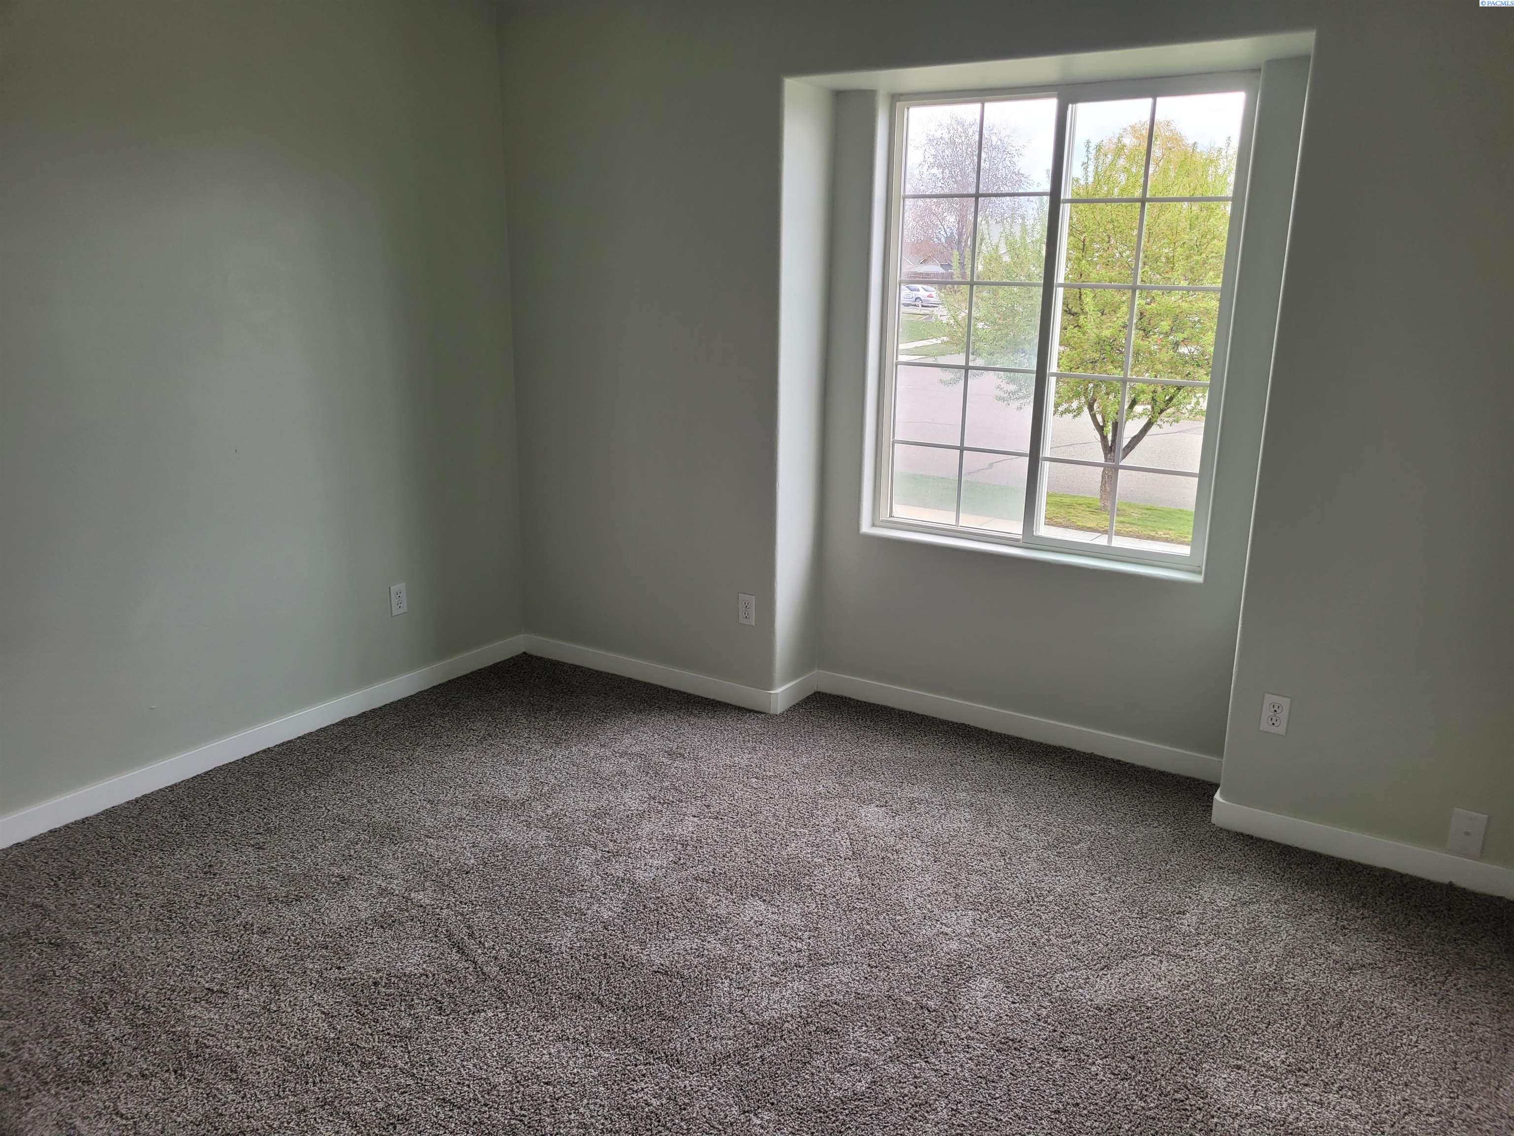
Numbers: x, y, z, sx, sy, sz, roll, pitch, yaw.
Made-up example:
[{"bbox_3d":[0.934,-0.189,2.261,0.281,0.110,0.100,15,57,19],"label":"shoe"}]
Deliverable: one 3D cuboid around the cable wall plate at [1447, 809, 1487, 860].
[{"bbox_3d":[1.910,0.712,3.053,0.077,0.122,0.010,10,17,31],"label":"cable wall plate"}]

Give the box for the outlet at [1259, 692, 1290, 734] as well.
[{"bbox_3d":[1.487,0.420,3.259,0.070,0.114,0.010,10,17,31],"label":"outlet"}]

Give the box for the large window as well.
[{"bbox_3d":[0.973,-0.818,3.857,1.204,1.534,0.098,10,17,31],"label":"large window"}]

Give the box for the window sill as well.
[{"bbox_3d":[0.933,-0.061,3.972,1.221,0.040,0.118,10,17,31],"label":"window sill"}]

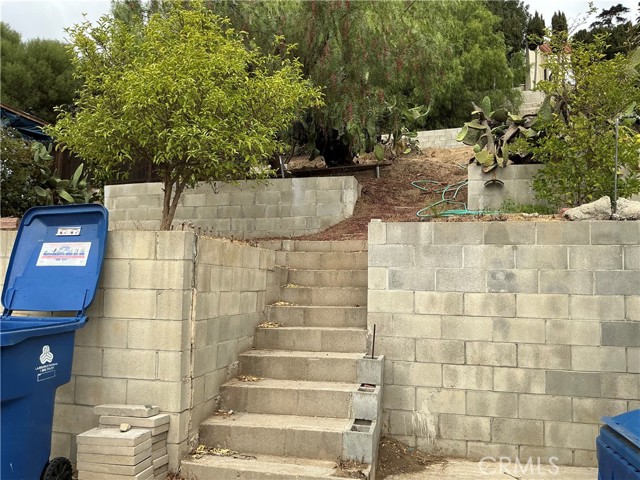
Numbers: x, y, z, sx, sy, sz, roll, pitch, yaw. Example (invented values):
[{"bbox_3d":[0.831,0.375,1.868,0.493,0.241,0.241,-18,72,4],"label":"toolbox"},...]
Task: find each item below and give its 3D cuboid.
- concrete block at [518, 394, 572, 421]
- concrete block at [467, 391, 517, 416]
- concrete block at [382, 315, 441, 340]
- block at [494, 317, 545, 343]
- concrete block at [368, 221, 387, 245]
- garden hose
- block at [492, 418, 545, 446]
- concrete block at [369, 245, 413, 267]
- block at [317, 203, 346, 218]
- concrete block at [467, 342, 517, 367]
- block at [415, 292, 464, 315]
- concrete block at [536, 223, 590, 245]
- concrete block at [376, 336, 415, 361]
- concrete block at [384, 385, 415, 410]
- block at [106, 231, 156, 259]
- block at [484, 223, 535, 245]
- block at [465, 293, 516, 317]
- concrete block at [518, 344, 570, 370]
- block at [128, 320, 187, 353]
[{"bbox_3d":[1.842,1.357,4.270,0.395,0.193,0.190,0,-3,14],"label":"concrete block"},{"bbox_3d":[1.422,1.342,4.316,0.395,0.195,0.195,0,-3,11],"label":"concrete block"},{"bbox_3d":[0.842,0.742,4.464,0.395,0.195,0.195,0,-3,11],"label":"concrete block"},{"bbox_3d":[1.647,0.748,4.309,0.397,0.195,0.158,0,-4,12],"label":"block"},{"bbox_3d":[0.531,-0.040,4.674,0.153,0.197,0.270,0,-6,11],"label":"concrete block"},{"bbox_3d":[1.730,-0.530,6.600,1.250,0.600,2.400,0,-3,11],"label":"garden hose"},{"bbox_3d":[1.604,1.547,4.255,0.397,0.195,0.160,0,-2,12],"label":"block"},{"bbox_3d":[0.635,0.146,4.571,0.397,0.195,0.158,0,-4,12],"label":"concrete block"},{"bbox_3d":[0.175,-0.444,7.844,0.395,0.193,0.190,0,-3,14],"label":"block"},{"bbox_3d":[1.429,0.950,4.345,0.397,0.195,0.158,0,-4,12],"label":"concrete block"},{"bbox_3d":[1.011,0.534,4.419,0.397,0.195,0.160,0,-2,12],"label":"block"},{"bbox_3d":[2.006,-0.048,4.301,0.395,0.193,0.175,0,-3,14],"label":"concrete block"},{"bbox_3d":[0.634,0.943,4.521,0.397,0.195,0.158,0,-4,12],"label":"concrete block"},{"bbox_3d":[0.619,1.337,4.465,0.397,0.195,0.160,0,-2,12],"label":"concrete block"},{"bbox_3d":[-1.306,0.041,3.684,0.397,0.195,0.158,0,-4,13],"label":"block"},{"bbox_3d":[1.609,-0.042,4.417,0.411,0.197,0.170,0,-6,11],"label":"block"},{"bbox_3d":[1.431,0.549,4.391,0.409,0.197,0.170,0,-6,11],"label":"block"},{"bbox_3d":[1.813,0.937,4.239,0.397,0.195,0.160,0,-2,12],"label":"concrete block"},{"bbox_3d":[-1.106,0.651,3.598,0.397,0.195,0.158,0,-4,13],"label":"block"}]

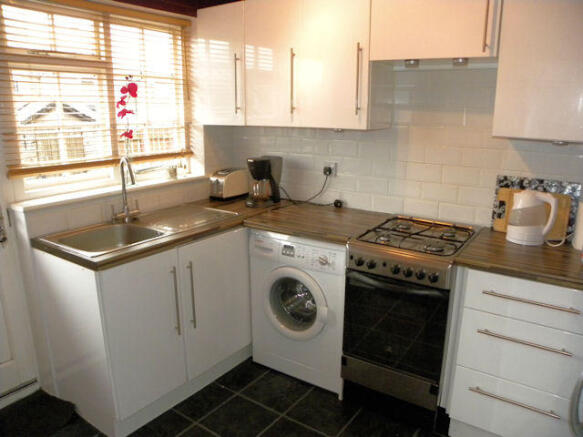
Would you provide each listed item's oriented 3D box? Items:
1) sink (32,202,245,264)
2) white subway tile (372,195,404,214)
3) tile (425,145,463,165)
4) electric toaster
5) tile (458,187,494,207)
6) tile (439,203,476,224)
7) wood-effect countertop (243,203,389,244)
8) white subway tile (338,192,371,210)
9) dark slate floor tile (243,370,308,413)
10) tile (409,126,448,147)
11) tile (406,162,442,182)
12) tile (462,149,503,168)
[{"bbox_3d":[-0.747,0.118,2.342,0.480,0.180,0.950,9,16,32],"label":"sink"},{"bbox_3d":[0.577,-0.084,2.606,0.200,0.100,0.010,9,16,33],"label":"white subway tile"},{"bbox_3d":[0.819,-0.343,2.362,0.200,0.100,0.010,10,16,34],"label":"tile"},{"bbox_3d":[-0.429,-0.246,3.086,0.150,0.192,0.275,9,16,33],"label":"electric toaster"},{"bbox_3d":[0.977,-0.116,2.300,0.200,0.100,0.010,10,16,34],"label":"tile"},{"bbox_3d":[0.898,-0.029,2.378,0.200,0.100,0.010,10,16,34],"label":"tile"},{"bbox_3d":[0.179,0.009,2.523,0.673,0.038,0.618,9,16,33],"label":"wood-effect countertop"},{"bbox_3d":[0.405,-0.108,2.696,0.200,0.100,0.010,10,17,35],"label":"white subway tile"},{"bbox_3d":[-0.080,0.943,2.406,0.300,0.010,0.300,10,17,35],"label":"dark slate floor tile"},{"bbox_3d":[0.739,-0.441,2.367,0.200,0.100,0.010,10,17,35],"label":"tile"},{"bbox_3d":[0.735,-0.254,2.415,0.200,0.100,0.010,10,17,35],"label":"tile"},{"bbox_3d":[0.969,-0.306,2.229,0.200,0.100,0.010,10,17,35],"label":"tile"}]

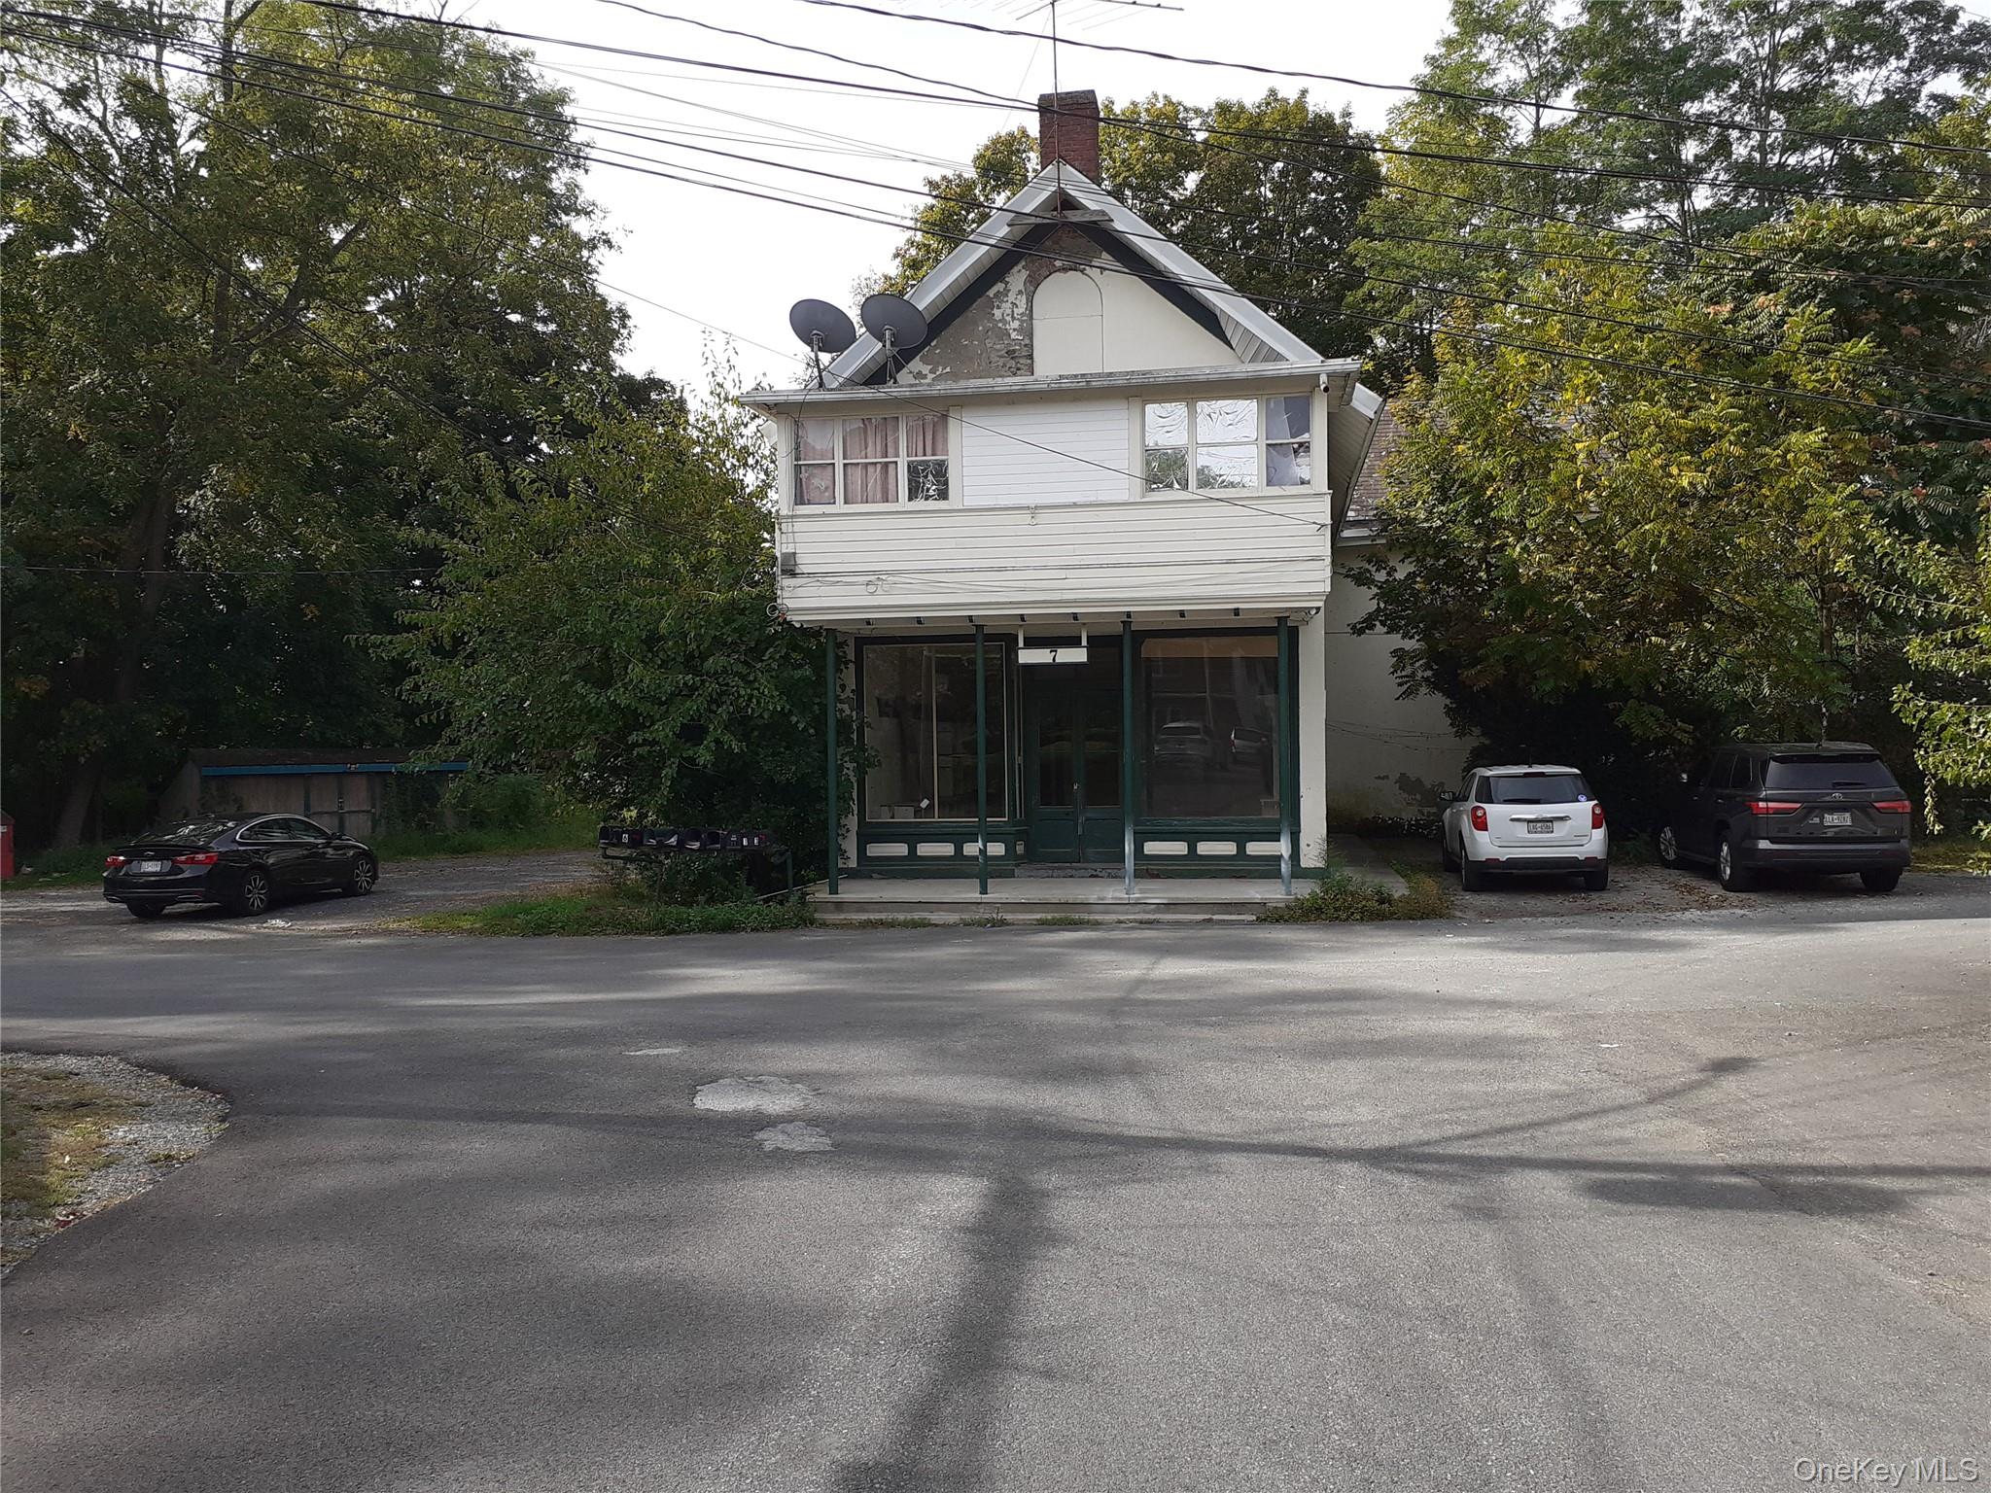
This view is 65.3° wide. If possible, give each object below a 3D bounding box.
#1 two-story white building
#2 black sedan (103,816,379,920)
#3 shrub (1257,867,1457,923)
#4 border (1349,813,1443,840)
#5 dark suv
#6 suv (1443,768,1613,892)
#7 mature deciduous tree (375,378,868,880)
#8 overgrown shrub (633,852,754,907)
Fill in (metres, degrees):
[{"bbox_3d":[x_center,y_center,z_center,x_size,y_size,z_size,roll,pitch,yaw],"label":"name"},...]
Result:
[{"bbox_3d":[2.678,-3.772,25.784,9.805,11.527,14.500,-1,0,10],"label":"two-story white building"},{"bbox_3d":[-11.472,1.761,24.102,1.870,1.460,4.920,-1,0,8],"label":"black sedan"},{"bbox_3d":[4.266,1.721,18.308,2.250,0.580,1.100,-1,0,10],"label":"shrub"},{"bbox_3d":[8.337,1.650,32.308,2.100,0.480,0.600,-1,0,10],"label":"border"},{"bbox_3d":[10.682,0.902,21.305,2.040,1.880,5.280,-1,0,11],"label":"dark suv"},{"bbox_3d":[7.495,1.079,22.280,1.860,1.700,4.770,-1,0,11],"label":"suv"},{"bbox_3d":[-5.729,-1.585,23.492,6.800,7.800,6.200,-1,0,10],"label":"mature deciduous tree"},{"bbox_3d":[-4.038,1.836,20.809,1.600,0.740,1.200,-1,0,10],"label":"overgrown shrub"}]

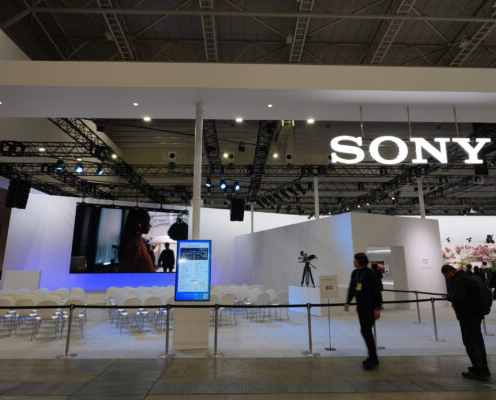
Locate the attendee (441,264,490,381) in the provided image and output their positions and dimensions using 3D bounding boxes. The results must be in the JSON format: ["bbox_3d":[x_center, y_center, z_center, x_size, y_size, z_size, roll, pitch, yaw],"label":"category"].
[{"bbox_3d":[3.293,1.761,4.976,0.580,1.560,0.500,-5,-13,23],"label":"attendee"}]

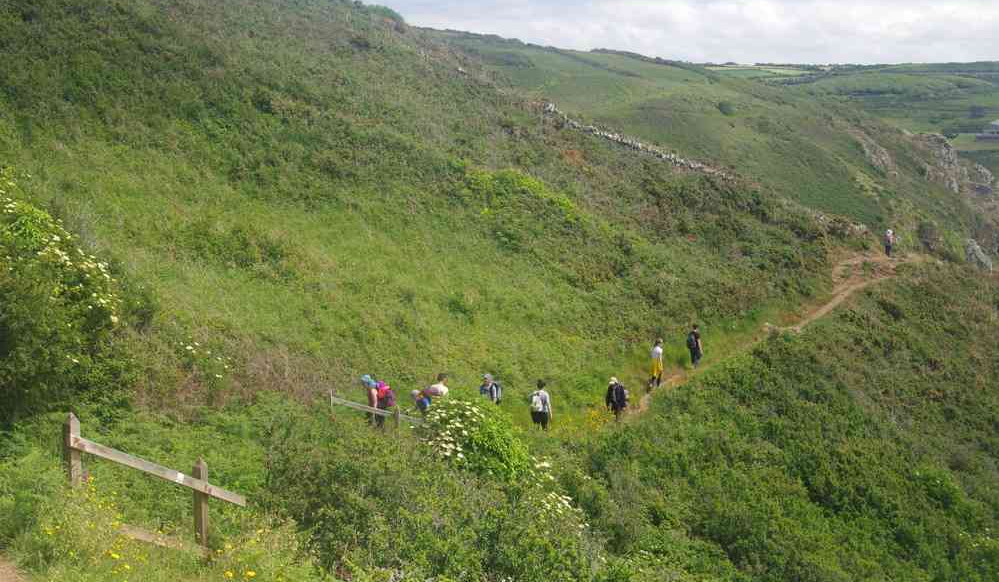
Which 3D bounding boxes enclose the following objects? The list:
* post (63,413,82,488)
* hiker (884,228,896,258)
[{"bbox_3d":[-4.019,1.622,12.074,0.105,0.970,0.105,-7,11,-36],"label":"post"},{"bbox_3d":[23.710,-2.955,77.630,0.520,1.700,0.450,2,9,11],"label":"hiker"}]

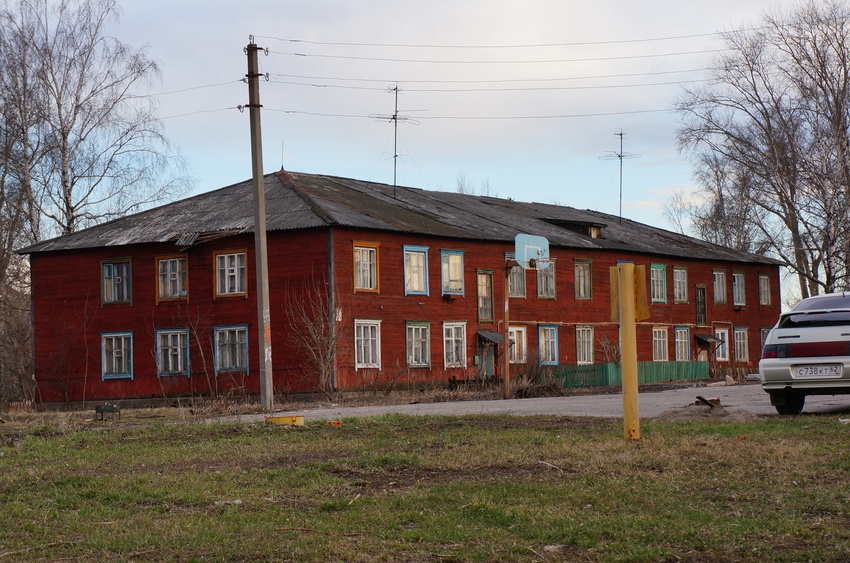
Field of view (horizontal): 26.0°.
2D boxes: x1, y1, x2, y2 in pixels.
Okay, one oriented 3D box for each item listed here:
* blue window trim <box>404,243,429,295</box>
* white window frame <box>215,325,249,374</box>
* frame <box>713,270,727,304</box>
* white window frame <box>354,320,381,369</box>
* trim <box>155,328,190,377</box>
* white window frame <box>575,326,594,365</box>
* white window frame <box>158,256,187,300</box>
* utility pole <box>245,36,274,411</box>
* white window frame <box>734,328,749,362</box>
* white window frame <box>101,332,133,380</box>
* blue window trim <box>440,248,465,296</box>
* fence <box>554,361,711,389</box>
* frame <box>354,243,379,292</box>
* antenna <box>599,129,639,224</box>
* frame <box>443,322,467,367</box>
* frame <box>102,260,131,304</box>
[{"bbox_3d":[-0.253,-0.373,65.784,0.130,1.760,1.680,-4,-3,33],"label":"blue window trim"},{"bbox_3d":[-6.802,2.436,64.561,1.540,1.770,0.130,-4,-3,33],"label":"white window frame"},{"bbox_3d":[14.399,0.293,89.859,0.150,1.680,1.420,-3,-3,33],"label":"frame"},{"bbox_3d":[-1.899,2.185,62.956,0.130,1.740,1.600,-4,-3,33],"label":"white window frame"},{"bbox_3d":[-9.043,2.587,65.992,1.550,1.740,0.130,-4,-3,33],"label":"trim"},{"bbox_3d":[6.774,2.689,77.525,0.140,1.666,1.508,-4,-4,33],"label":"white window frame"},{"bbox_3d":[-9.248,-0.110,67.447,1.300,1.580,0.150,-3,-3,33],"label":"white window frame"},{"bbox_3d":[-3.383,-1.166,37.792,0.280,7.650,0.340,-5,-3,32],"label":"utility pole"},{"bbox_3d":[15.792,3.193,91.705,0.150,1.680,1.420,-3,-3,33],"label":"white window frame"},{"bbox_3d":[-11.334,2.757,67.785,1.600,1.787,0.140,-4,-4,33],"label":"white window frame"},{"bbox_3d":[1.051,-0.323,69.760,0.150,1.740,1.530,-3,-3,33],"label":"blue window trim"},{"bbox_3d":[9.250,3.981,79.316,2.054,0.920,9.894,-4,-4,33],"label":"fence"},{"bbox_3d":[-2.024,-0.485,64.312,0.140,1.816,1.530,-4,-4,33],"label":"frame"},{"bbox_3d":[9.754,-5.217,91.694,1.850,4.710,1.100,-2,-3,16],"label":"antenna"},{"bbox_3d":[1.139,2.386,68.889,0.140,1.750,1.552,-4,-4,33],"label":"frame"},{"bbox_3d":[-11.379,0.041,67.901,1.533,1.766,0.140,-4,-4,33],"label":"frame"}]

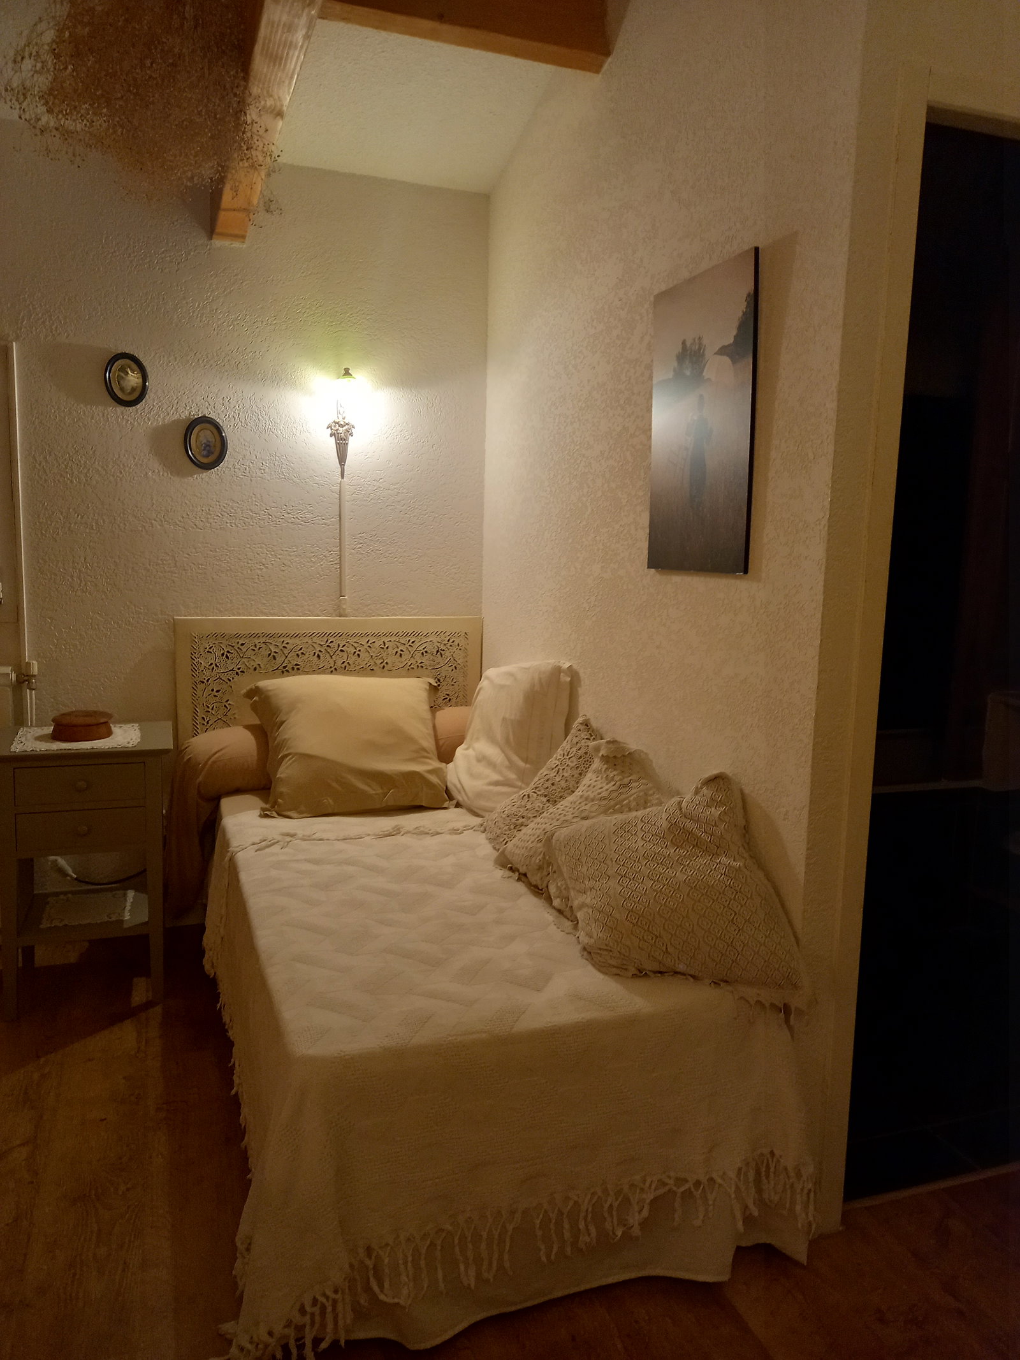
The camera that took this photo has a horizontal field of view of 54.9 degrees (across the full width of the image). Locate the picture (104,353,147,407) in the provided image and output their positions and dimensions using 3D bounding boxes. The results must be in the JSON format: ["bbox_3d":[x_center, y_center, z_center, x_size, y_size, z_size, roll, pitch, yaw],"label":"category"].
[{"bbox_3d":[-1.157,-0.907,2.962,0.122,0.162,0.025,-2,8,-20],"label":"picture"}]

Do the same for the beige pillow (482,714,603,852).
[{"bbox_3d":[0.133,0.283,2.411,0.120,0.400,0.400,40,-11,-26],"label":"beige pillow"}]

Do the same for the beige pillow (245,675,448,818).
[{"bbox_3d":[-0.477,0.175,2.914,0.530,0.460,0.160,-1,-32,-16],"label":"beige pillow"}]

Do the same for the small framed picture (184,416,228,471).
[{"bbox_3d":[-0.948,-0.739,3.063,0.127,0.165,0.025,-2,8,-20],"label":"small framed picture"}]

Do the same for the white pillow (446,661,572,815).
[{"bbox_3d":[-0.005,0.161,2.774,0.160,0.430,0.450,21,-6,-38],"label":"white pillow"}]

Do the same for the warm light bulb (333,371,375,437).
[{"bbox_3d":[-0.511,-0.879,3.121,0.110,0.190,0.110,-2,8,-20],"label":"warm light bulb"}]

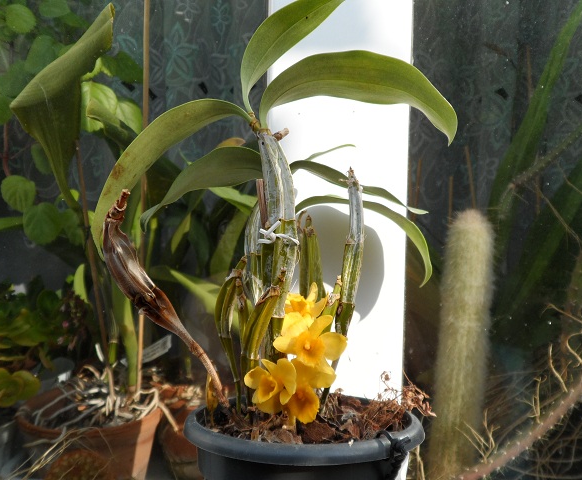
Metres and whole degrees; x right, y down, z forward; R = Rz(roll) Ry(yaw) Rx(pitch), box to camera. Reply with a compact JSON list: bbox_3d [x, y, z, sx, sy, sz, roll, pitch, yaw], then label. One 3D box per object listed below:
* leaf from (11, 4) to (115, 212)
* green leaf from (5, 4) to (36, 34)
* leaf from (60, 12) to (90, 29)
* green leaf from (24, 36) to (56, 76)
[{"bbox_3d":[-0.242,-0.140,0.550,0.111,0.221,0.075,1,0,-9],"label":"leaf"},{"bbox_3d":[-0.349,-0.285,0.670,0.040,0.040,0.018,0,-17,-6],"label":"green leaf"},{"bbox_3d":[-0.301,-0.305,0.720,0.047,0.028,0.020,1,0,-11],"label":"leaf"},{"bbox_3d":[-0.336,-0.248,0.700,0.046,0.059,0.020,1,0,-11],"label":"green leaf"}]

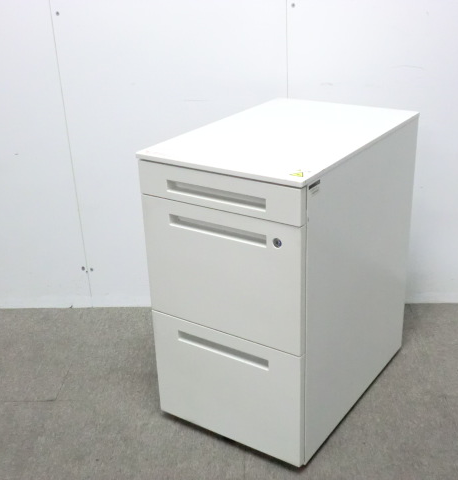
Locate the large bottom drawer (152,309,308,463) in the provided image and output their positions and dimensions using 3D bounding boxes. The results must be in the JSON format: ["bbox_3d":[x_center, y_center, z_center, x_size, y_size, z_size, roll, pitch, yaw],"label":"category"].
[{"bbox_3d":[0.130,0.244,1.773,0.394,0.283,0.500,13,28,32],"label":"large bottom drawer"}]

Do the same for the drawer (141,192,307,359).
[{"bbox_3d":[0.120,-0.017,1.659,0.394,0.286,0.500,13,28,32],"label":"drawer"}]

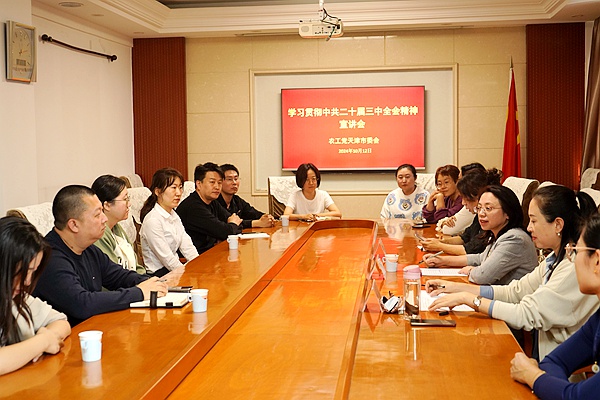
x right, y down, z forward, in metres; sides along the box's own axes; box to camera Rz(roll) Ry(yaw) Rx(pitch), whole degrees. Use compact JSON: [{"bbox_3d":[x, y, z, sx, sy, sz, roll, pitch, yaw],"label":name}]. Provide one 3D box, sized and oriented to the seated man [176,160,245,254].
[{"bbox_3d":[-0.610,0.423,5.100,0.740,1.310,0.540,1,4,33],"label":"seated man"}]

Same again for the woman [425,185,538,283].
[{"bbox_3d":[0.970,0.522,3.970,0.760,1.205,0.510,-1,4,-9],"label":"woman"}]

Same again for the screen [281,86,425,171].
[{"bbox_3d":[0.620,-0.827,9.100,1.670,0.955,0.070,0,4,7],"label":"screen"}]

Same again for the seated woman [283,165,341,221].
[{"bbox_3d":[0.110,0.326,6.740,0.520,1.275,0.740,-1,4,5],"label":"seated woman"}]

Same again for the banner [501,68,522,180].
[{"bbox_3d":[2.280,-0.650,8.500,0.260,1.630,0.240,0,4,7],"label":"banner"}]

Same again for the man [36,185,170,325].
[{"bbox_3d":[-0.880,0.569,3.270,0.770,1.260,0.560,0,4,13],"label":"man"}]

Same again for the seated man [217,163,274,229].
[{"bbox_3d":[-0.440,0.373,6.050,0.740,1.285,0.530,2,5,37],"label":"seated man"}]

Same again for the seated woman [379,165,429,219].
[{"bbox_3d":[0.900,0.327,6.600,0.530,1.265,0.740,0,4,7],"label":"seated woman"}]

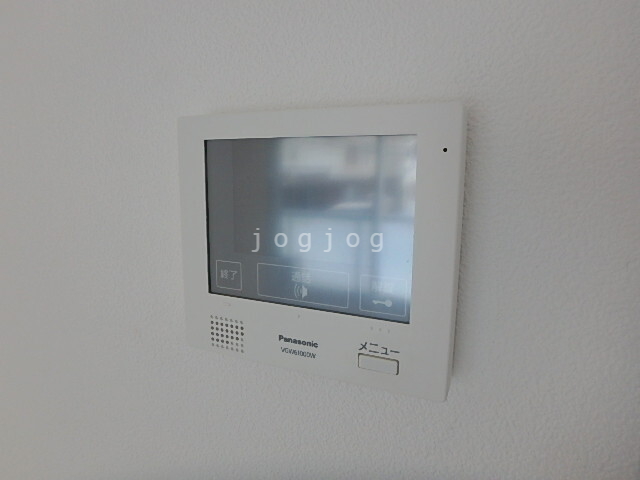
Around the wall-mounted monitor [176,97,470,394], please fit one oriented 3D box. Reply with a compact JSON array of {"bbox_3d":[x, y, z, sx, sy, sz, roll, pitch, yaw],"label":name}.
[{"bbox_3d":[-0.006,0.002,0.208,0.151,0.134,0.022,4,9,22],"label":"wall-mounted monitor"}]

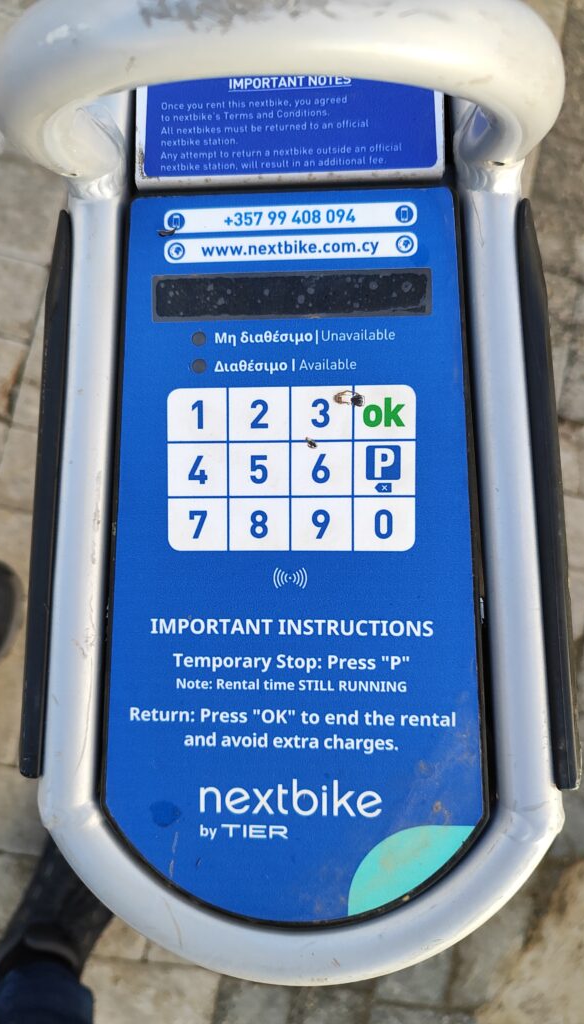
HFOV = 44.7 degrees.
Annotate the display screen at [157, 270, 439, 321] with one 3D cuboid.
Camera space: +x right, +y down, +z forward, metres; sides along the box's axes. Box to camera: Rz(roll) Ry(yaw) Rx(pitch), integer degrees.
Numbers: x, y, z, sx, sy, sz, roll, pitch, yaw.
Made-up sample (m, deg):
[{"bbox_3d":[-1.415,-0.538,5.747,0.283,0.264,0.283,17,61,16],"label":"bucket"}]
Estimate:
[{"bbox_3d":[0.000,-0.070,0.235,0.090,0.008,0.015,0,91,4],"label":"display screen"}]

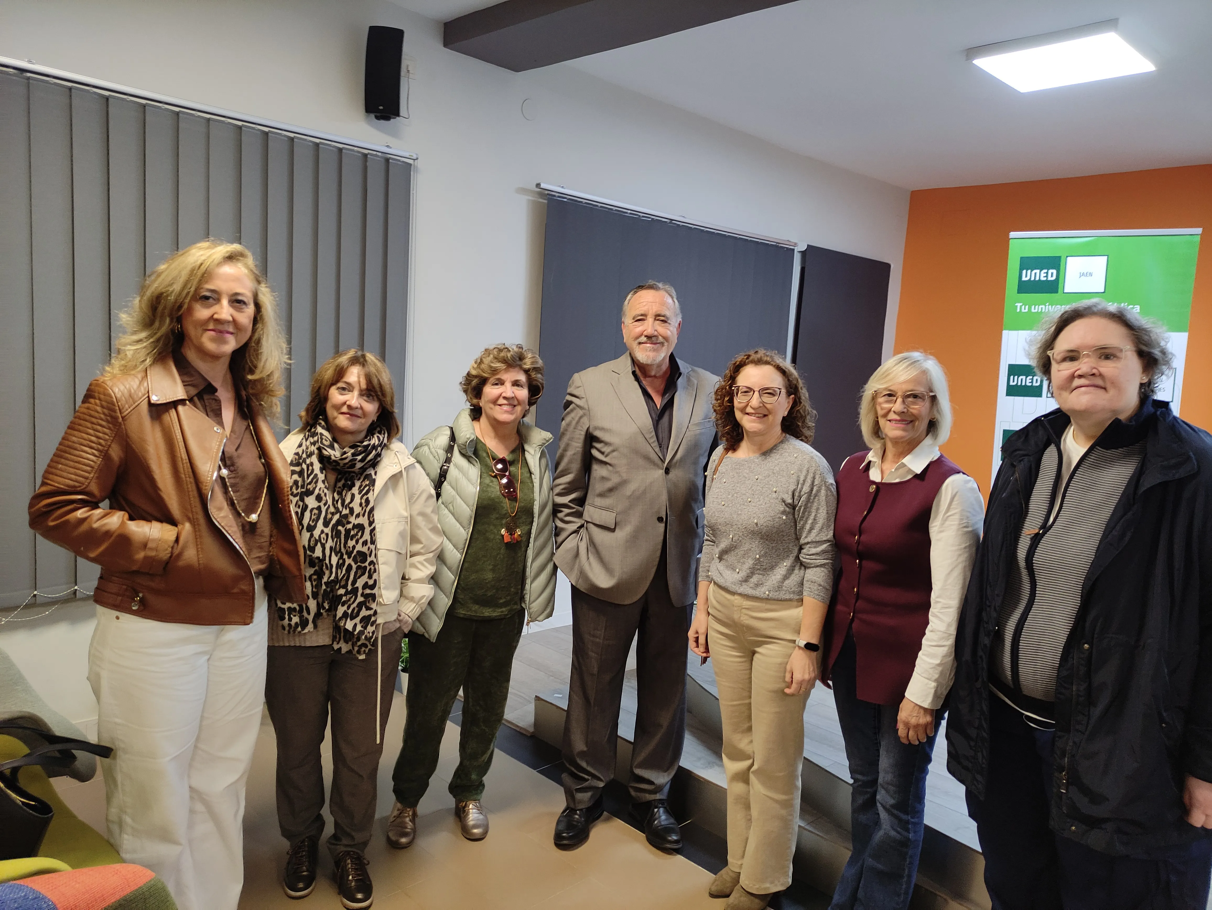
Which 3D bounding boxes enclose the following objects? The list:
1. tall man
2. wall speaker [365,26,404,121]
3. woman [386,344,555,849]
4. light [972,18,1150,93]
[{"bbox_3d":[0.096,0.361,2.832,0.515,1.810,0.360,3,7,-7],"label":"tall man"},{"bbox_3d":[-0.906,-1.556,3.592,0.148,0.360,0.180,2,15,-11],"label":"wall speaker"},{"bbox_3d":[-0.457,0.443,2.797,0.510,1.589,0.360,2,7,-14],"label":"woman"},{"bbox_3d":[2.038,-1.759,3.905,0.610,0.050,0.610,11,10,44],"label":"light"}]

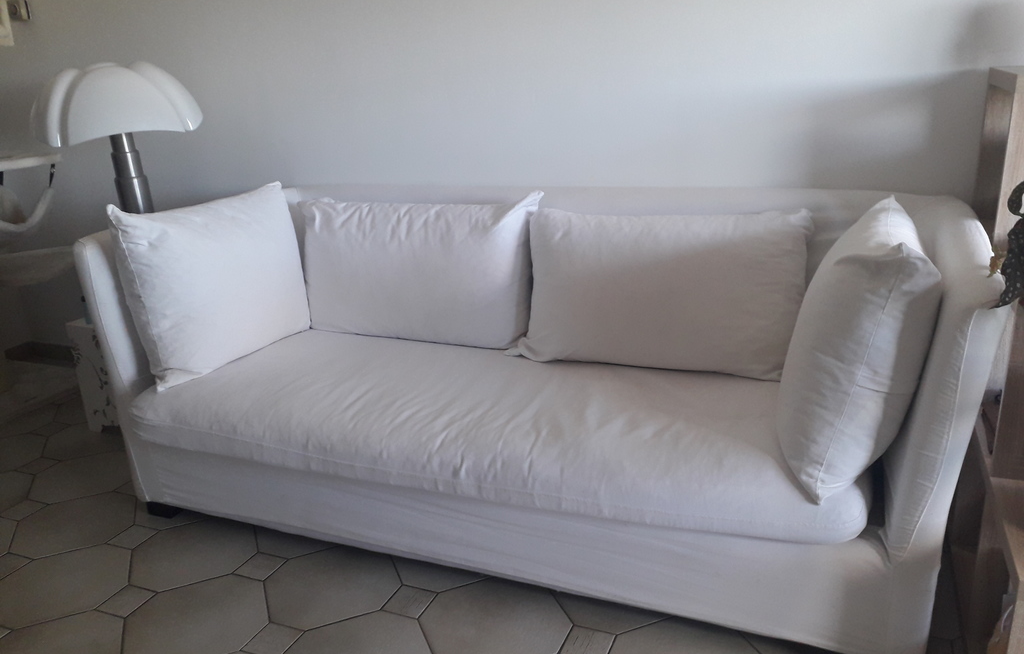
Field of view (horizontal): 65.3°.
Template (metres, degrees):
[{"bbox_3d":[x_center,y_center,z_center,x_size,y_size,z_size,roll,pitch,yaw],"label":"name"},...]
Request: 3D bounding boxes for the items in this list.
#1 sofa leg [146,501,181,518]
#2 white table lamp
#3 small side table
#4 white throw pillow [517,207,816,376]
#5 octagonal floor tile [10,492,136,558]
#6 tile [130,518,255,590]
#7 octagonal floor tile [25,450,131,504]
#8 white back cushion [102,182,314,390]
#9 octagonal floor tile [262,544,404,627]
[{"bbox_3d":[-1.036,0.530,2.424,0.085,0.051,0.085,5,20,23],"label":"sofa leg"},{"bbox_3d":[-1.189,-0.387,2.502,0.530,0.820,0.530,-16,22,-34],"label":"white table lamp"},{"bbox_3d":[-1.315,0.141,3.054,0.438,0.425,0.438,5,20,23],"label":"small side table"},{"bbox_3d":[0.400,-0.106,2.240,0.760,0.444,0.161,5,2,23],"label":"white throw pillow"},{"bbox_3d":[-1.299,0.590,2.385,0.317,0.010,0.317,-10,19,-20],"label":"octagonal floor tile"},{"bbox_3d":[-0.880,0.624,2.210,0.317,0.010,0.317,-10,19,-20],"label":"tile"},{"bbox_3d":[-1.421,0.503,2.670,0.317,0.010,0.317,-10,19,-20],"label":"octagonal floor tile"},{"bbox_3d":[-0.899,-0.150,2.488,0.161,0.515,0.644,-6,10,34],"label":"white back cushion"},{"bbox_3d":[-0.461,0.658,2.036,0.317,0.010,0.317,-10,19,-20],"label":"octagonal floor tile"}]

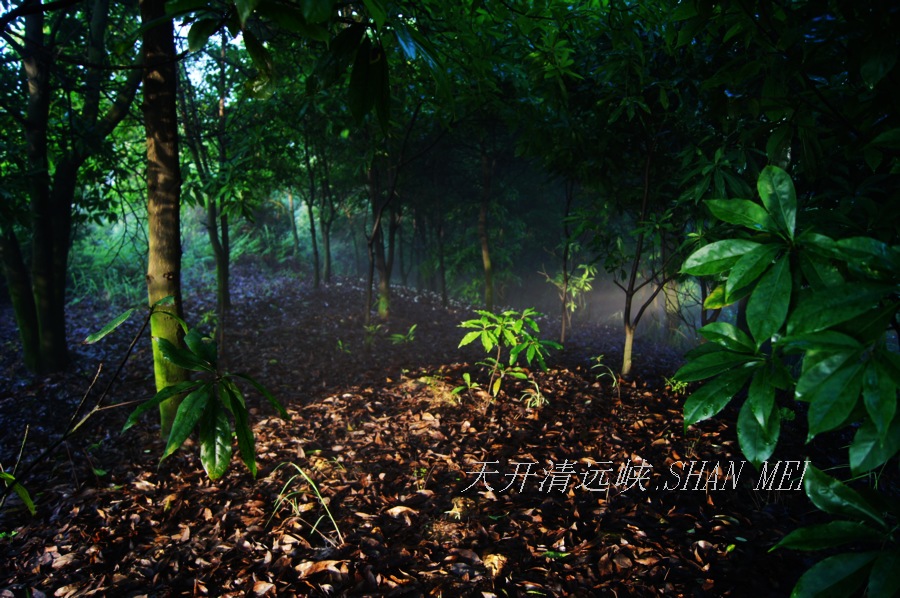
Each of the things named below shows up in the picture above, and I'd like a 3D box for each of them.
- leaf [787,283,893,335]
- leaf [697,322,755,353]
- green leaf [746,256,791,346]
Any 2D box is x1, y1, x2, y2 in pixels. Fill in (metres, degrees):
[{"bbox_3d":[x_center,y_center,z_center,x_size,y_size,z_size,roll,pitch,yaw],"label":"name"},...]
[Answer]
[{"bbox_3d":[0.667,0.016,1.150,0.186,0.089,0.070,0,5,0],"label":"leaf"},{"bbox_3d":[0.523,0.073,1.280,0.112,0.053,0.070,1,5,6],"label":"leaf"},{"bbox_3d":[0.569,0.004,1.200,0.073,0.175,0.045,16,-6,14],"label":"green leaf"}]

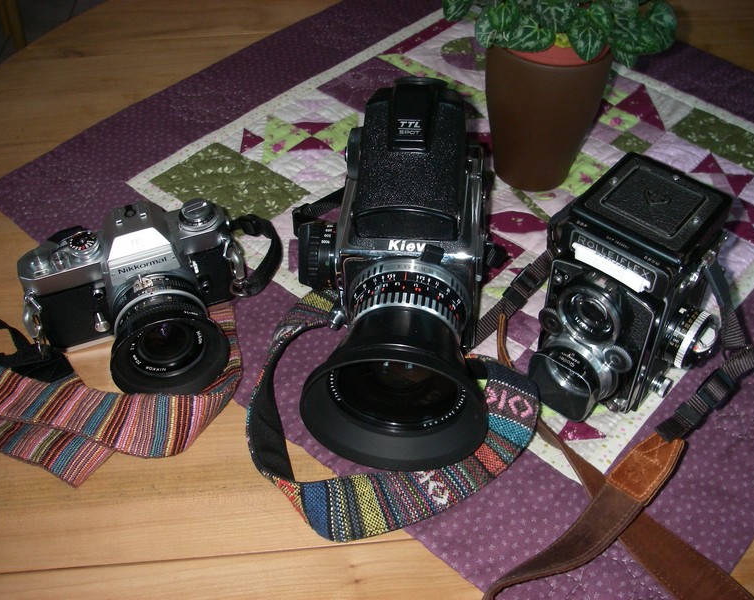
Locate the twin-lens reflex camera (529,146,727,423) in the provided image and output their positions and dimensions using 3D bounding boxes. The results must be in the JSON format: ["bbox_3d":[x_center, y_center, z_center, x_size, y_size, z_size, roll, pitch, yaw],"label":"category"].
[{"bbox_3d":[0.160,0.002,0.570,0.109,0.142,0.116,31,53,28],"label":"twin-lens reflex camera"}]

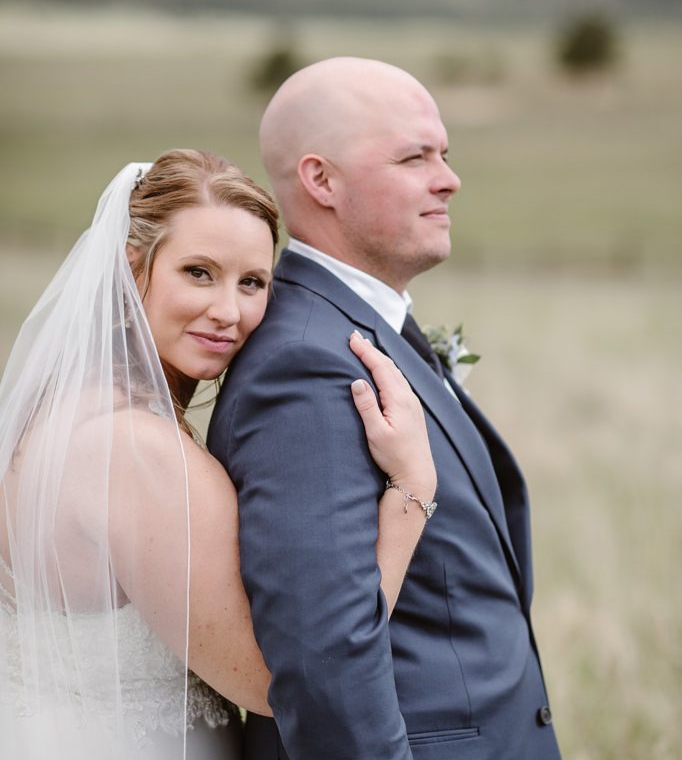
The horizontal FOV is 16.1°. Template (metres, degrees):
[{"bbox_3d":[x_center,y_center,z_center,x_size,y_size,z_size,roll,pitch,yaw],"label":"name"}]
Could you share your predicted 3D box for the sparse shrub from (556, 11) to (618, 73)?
[{"bbox_3d":[6.323,-8.632,62.000,1.600,1.600,1.600,1,8,0],"label":"sparse shrub"}]

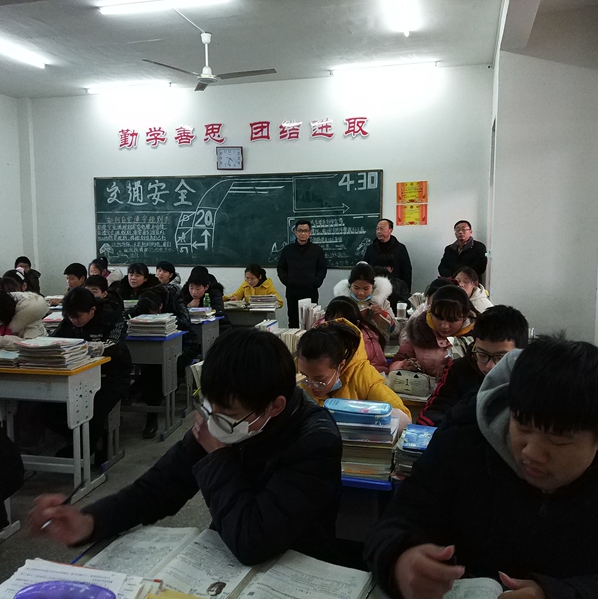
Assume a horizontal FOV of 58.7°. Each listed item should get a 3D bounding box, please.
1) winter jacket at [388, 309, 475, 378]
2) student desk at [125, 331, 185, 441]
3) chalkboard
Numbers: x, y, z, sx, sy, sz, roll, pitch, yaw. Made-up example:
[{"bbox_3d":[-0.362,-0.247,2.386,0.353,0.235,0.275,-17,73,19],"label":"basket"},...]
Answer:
[{"bbox_3d":[0.754,0.396,2.892,0.580,0.690,0.500,1,6,11],"label":"winter jacket"},{"bbox_3d":[-1.263,0.650,4.259,0.600,0.735,0.400,1,6,11],"label":"student desk"},{"bbox_3d":[-0.923,-1.027,6.962,3.972,1.218,0.050,2,7,14],"label":"chalkboard"}]

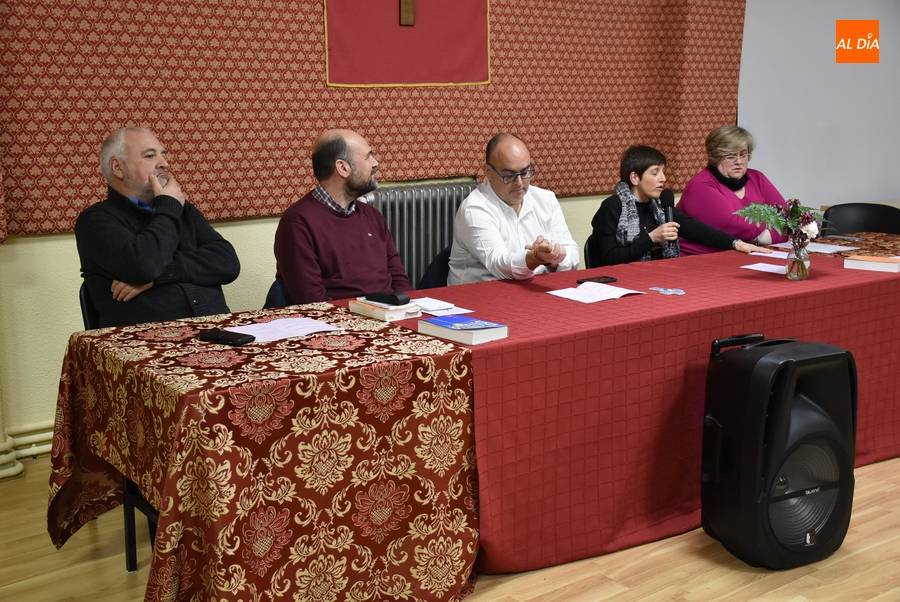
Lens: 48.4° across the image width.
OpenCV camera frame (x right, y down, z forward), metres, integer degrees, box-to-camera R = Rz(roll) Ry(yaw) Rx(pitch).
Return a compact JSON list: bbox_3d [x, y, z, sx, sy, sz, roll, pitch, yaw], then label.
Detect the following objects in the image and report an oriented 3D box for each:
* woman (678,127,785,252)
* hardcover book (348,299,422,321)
[{"bbox_3d":[1.366,-0.147,4.665,0.640,1.305,0.720,-2,12,-12],"label":"woman"},{"bbox_3d":[-0.207,0.022,3.228,0.138,0.038,0.203,-9,16,-39],"label":"hardcover book"}]

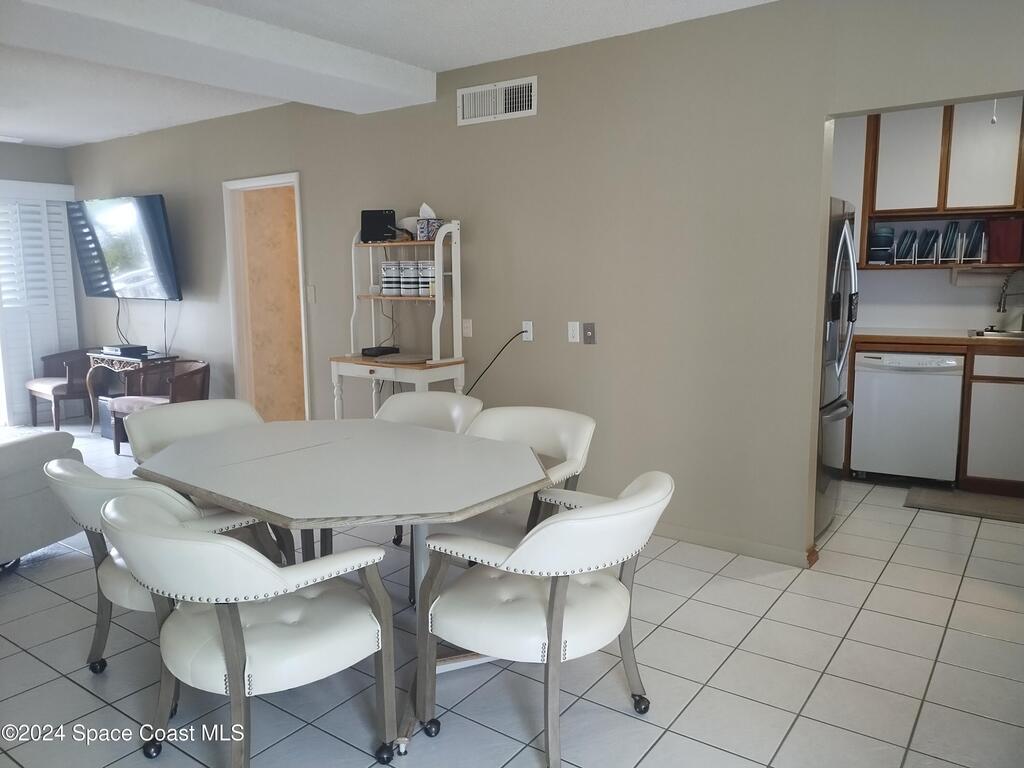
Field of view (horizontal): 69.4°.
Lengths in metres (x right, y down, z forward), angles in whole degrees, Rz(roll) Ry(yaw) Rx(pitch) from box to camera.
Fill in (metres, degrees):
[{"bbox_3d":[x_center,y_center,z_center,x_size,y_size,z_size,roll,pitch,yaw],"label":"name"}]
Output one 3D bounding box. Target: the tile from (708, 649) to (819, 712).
[{"bbox_3d":[0.857,1.001,2.502,0.301,0.010,0.301,5,10,36],"label":"tile"}]

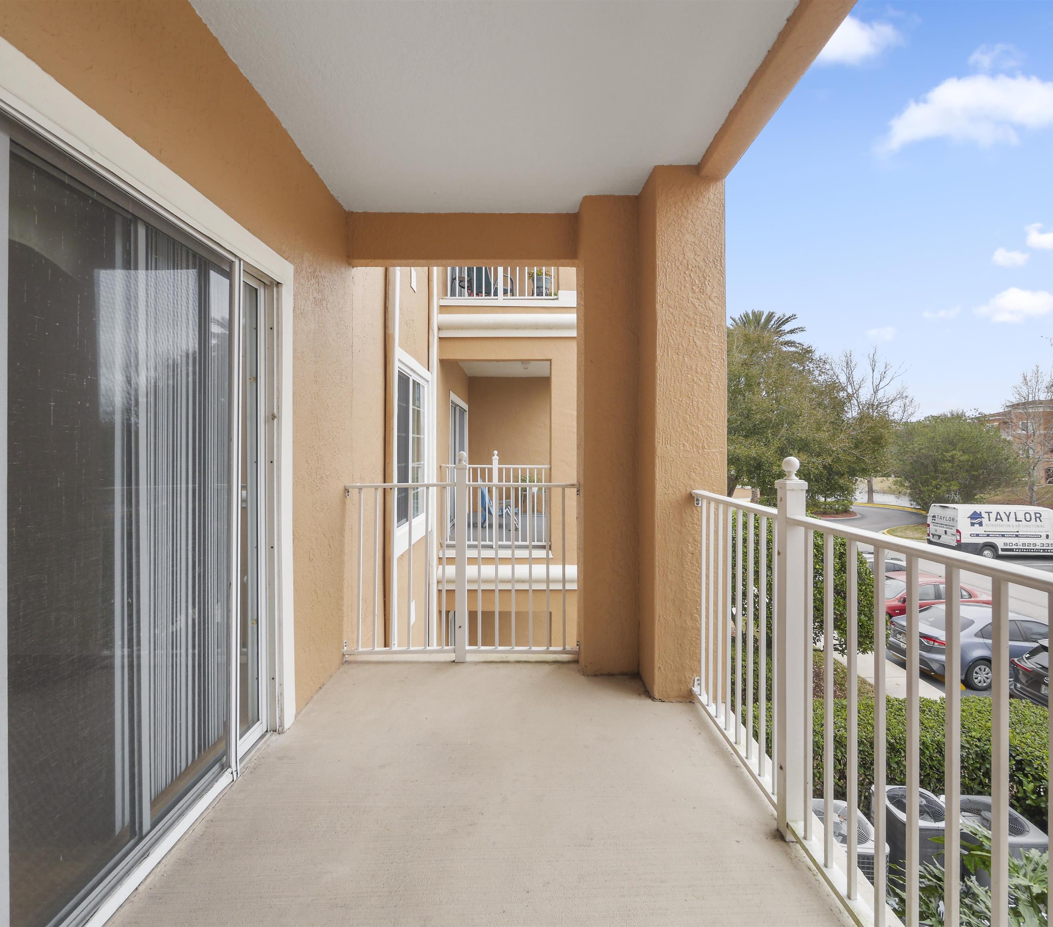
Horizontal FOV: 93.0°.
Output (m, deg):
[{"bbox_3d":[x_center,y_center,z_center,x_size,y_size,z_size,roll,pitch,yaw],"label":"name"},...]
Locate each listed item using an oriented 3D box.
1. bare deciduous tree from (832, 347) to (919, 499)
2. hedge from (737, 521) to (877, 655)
[{"bbox_3d":[33.400,-3.700,48.000,6.800,15.000,6.800,0,1,0],"label":"bare deciduous tree"},{"bbox_3d":[6.100,2.750,10.800,2.600,3.300,2.600,0,1,0],"label":"hedge"}]

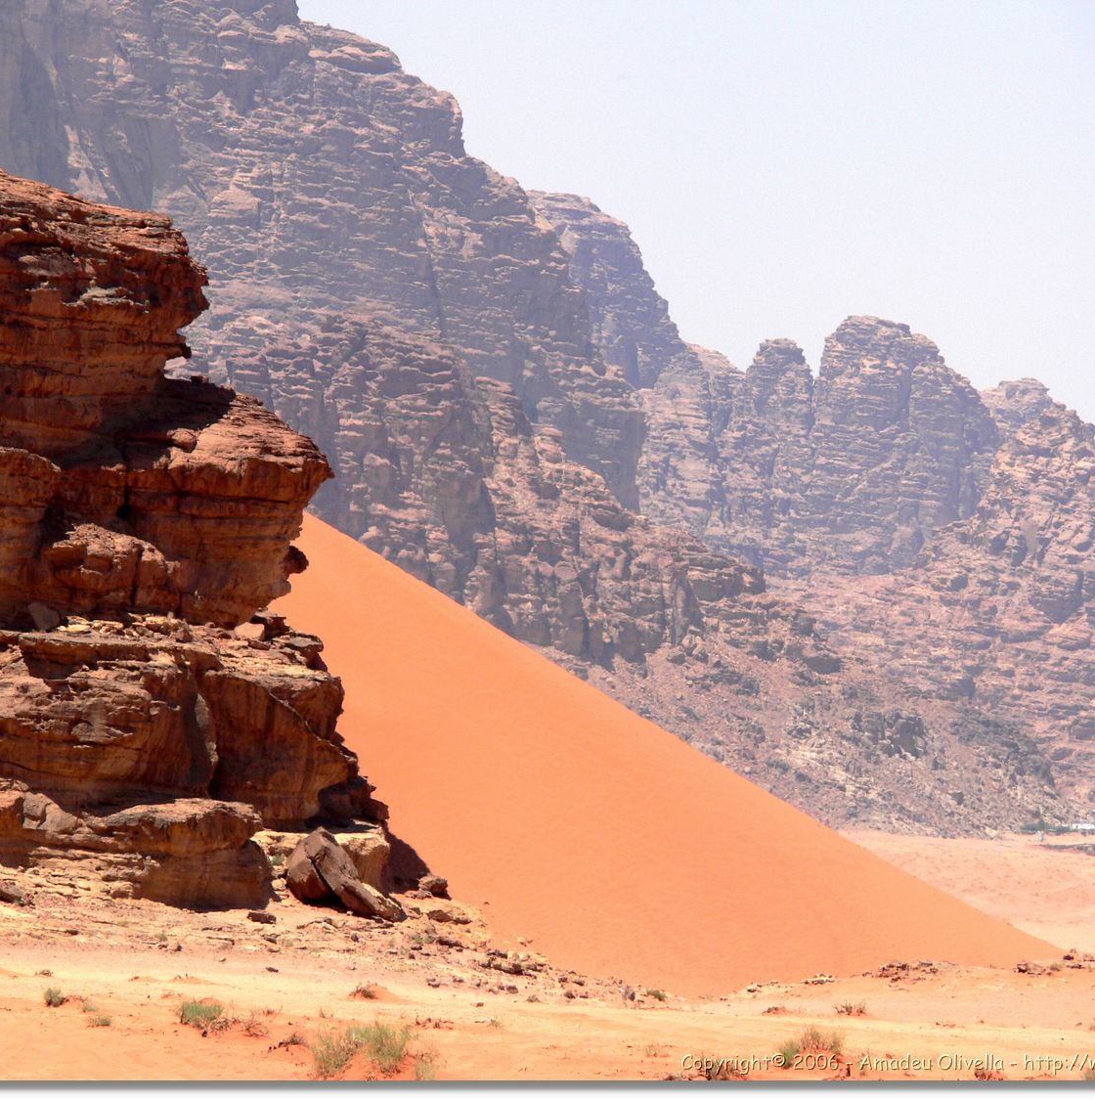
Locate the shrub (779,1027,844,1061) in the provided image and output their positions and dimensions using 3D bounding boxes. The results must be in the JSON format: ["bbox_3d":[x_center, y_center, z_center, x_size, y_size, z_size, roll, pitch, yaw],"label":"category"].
[{"bbox_3d":[3.590,6.712,167.000,0.872,0.452,0.741,0,-1,0],"label":"shrub"}]

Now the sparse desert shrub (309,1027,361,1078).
[{"bbox_3d":[-2.820,6.673,163.000,0.699,0.684,0.664,0,-1,0],"label":"sparse desert shrub"}]

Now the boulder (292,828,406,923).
[{"bbox_3d":[-3.275,5.376,203.000,1.874,1.571,1.499,0,-1,0],"label":"boulder"}]

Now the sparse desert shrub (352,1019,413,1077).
[{"bbox_3d":[-2.202,6.645,164.000,0.811,0.734,0.730,0,-1,0],"label":"sparse desert shrub"}]

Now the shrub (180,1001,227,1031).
[{"bbox_3d":[-5.053,6.815,180.000,0.688,0.453,0.619,0,-1,0],"label":"shrub"}]

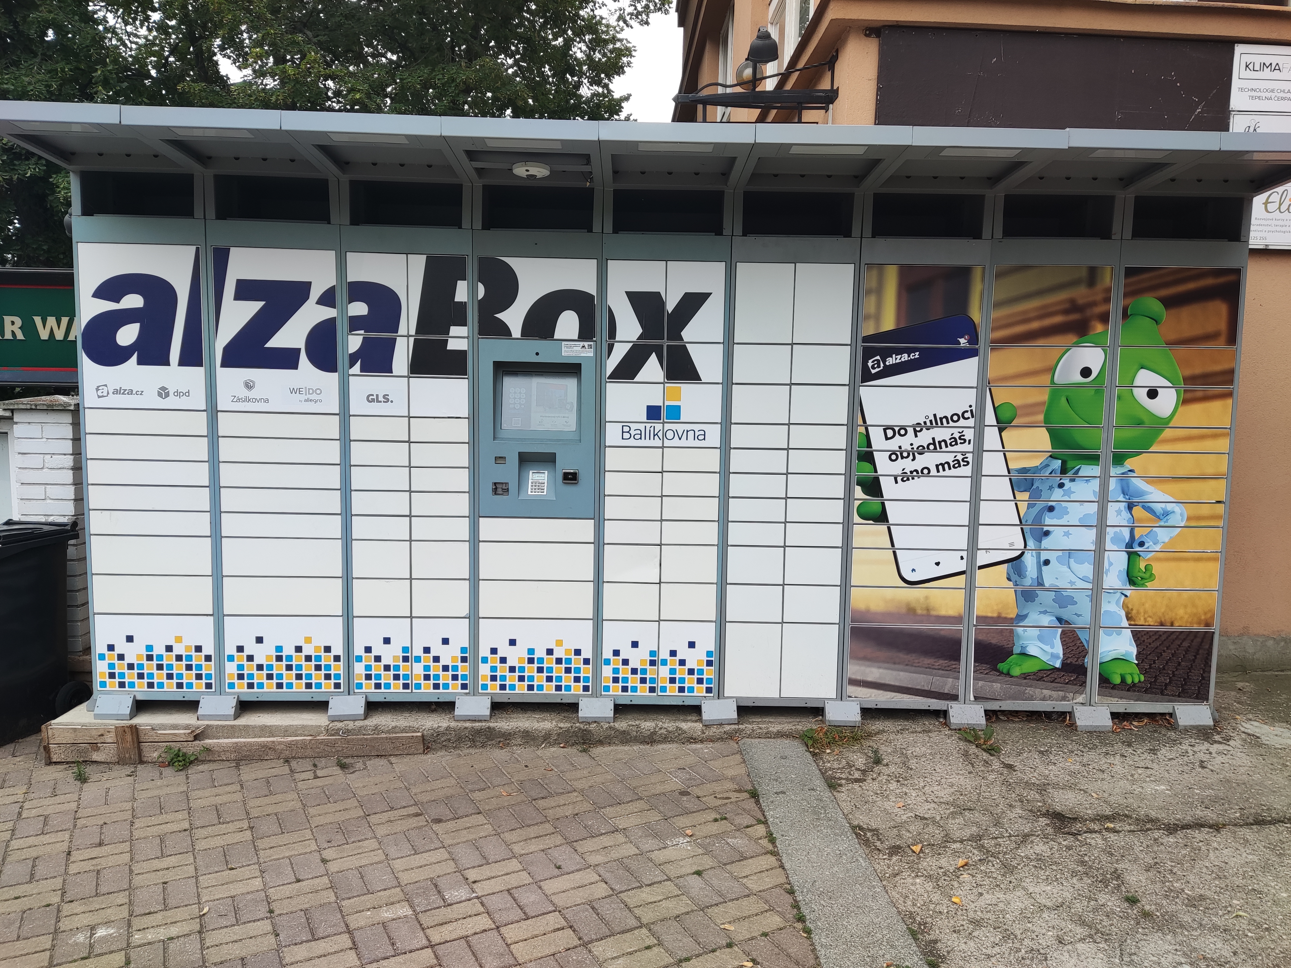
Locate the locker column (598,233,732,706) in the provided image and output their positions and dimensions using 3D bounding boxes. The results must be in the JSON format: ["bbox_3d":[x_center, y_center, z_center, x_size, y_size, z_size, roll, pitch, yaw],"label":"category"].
[{"bbox_3d":[0.074,-0.071,4.694,0.589,2.217,0.620,1,6,-2],"label":"locker column"}]

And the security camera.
[{"bbox_3d":[-0.486,-1.329,3.956,0.153,0.050,0.153,1,6,-1],"label":"security camera"}]

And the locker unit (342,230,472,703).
[{"bbox_3d":[-1.111,-0.096,4.648,0.594,2.214,0.620,1,6,-2],"label":"locker unit"}]

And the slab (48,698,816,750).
[{"bbox_3d":[-0.973,1.135,4.711,3.487,0.135,0.850,1,6,-2],"label":"slab"}]

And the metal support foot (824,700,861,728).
[{"bbox_3d":[0.941,1.095,4.464,0.167,0.098,0.095,1,6,0],"label":"metal support foot"}]

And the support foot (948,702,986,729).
[{"bbox_3d":[1.536,1.111,4.466,0.165,0.095,0.095,1,6,0],"label":"support foot"}]

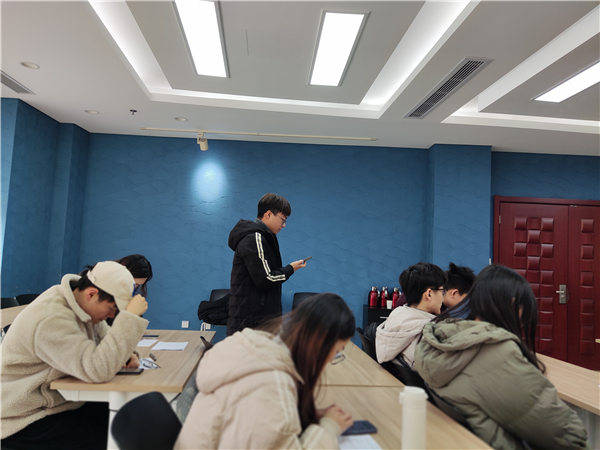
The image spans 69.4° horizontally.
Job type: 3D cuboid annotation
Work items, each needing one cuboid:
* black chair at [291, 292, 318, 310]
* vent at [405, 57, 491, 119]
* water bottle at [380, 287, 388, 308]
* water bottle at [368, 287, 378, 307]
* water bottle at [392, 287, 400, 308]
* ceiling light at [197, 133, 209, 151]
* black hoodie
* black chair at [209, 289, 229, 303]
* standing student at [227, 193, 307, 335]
[{"bbox_3d":[0.122,1.285,5.281,0.470,0.830,0.520,2,-4,0],"label":"black chair"},{"bbox_3d":[1.281,-1.191,3.943,0.215,0.050,1.420,3,-4,-5],"label":"vent"},{"bbox_3d":[1.080,0.921,5.485,0.120,0.260,0.120,4,-4,-17],"label":"water bottle"},{"bbox_3d":[0.938,0.915,5.485,0.120,0.260,0.120,1,-4,16],"label":"water bottle"},{"bbox_3d":[1.222,0.927,5.486,0.120,0.260,0.120,-1,-5,37],"label":"water bottle"},{"bbox_3d":[-1.230,-1.054,5.501,0.140,0.220,0.170,2,-4,3],"label":"ceiling light"},{"bbox_3d":[-0.255,0.363,2.770,0.430,0.800,0.540,2,-4,0],"label":"black hoodie"},{"bbox_3d":[-0.966,1.237,5.256,0.470,0.830,0.520,2,-4,13],"label":"black chair"},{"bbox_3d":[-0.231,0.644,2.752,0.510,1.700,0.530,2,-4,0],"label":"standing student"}]

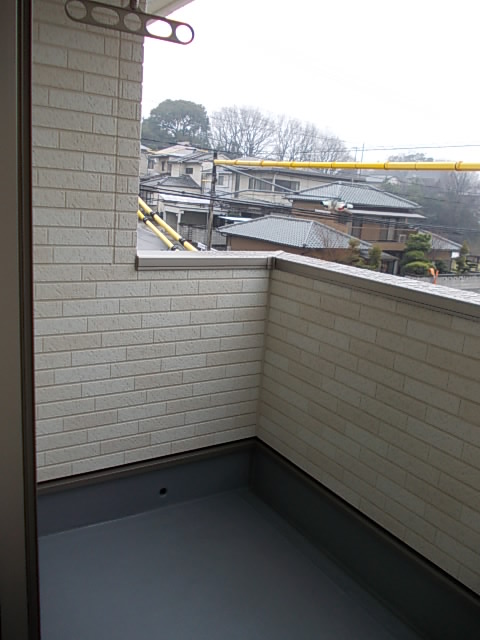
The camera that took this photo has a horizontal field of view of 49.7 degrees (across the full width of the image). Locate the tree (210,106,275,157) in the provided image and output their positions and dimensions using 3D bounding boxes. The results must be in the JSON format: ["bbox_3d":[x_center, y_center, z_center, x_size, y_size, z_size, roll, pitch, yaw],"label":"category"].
[{"bbox_3d":[0.353,-25.562,74.133,9.139,9.361,9.139,4,13,0],"label":"tree"}]

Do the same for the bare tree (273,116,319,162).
[{"bbox_3d":[8.356,-26.005,77.993,7.199,8.713,7.199,4,13,0],"label":"bare tree"}]

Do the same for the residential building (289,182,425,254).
[{"bbox_3d":[9.192,-7.253,41.103,8.600,6.900,6.100,-4,16,-33],"label":"residential building"}]

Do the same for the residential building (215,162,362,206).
[{"bbox_3d":[5.310,-12.522,53.022,12.000,6.700,8.600,-4,16,-33],"label":"residential building"}]

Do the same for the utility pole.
[{"bbox_3d":[-1.636,-5.060,28.120,0.320,7.936,0.320,4,13,0],"label":"utility pole"}]

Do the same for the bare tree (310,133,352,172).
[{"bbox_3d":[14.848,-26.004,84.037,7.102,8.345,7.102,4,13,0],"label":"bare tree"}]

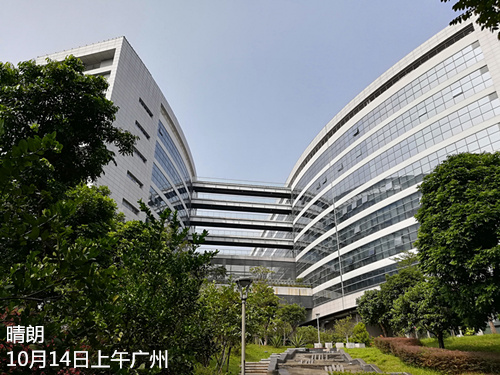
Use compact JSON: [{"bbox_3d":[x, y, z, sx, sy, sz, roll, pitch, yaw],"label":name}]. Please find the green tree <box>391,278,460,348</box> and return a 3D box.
[{"bbox_3d":[11.059,7.787,23.461,4.561,4.182,4.424,0,-26,0],"label":"green tree"}]

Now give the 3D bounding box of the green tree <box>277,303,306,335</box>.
[{"bbox_3d":[4.032,13.027,36.482,2.915,3.589,2.827,0,-26,0],"label":"green tree"}]

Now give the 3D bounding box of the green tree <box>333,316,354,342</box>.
[{"bbox_3d":[8.296,12.669,33.318,1.952,2.331,1.893,0,-26,0],"label":"green tree"}]

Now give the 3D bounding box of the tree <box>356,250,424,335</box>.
[{"bbox_3d":[11.366,8.654,30.270,5.562,6.831,5.395,0,-26,0],"label":"tree"}]

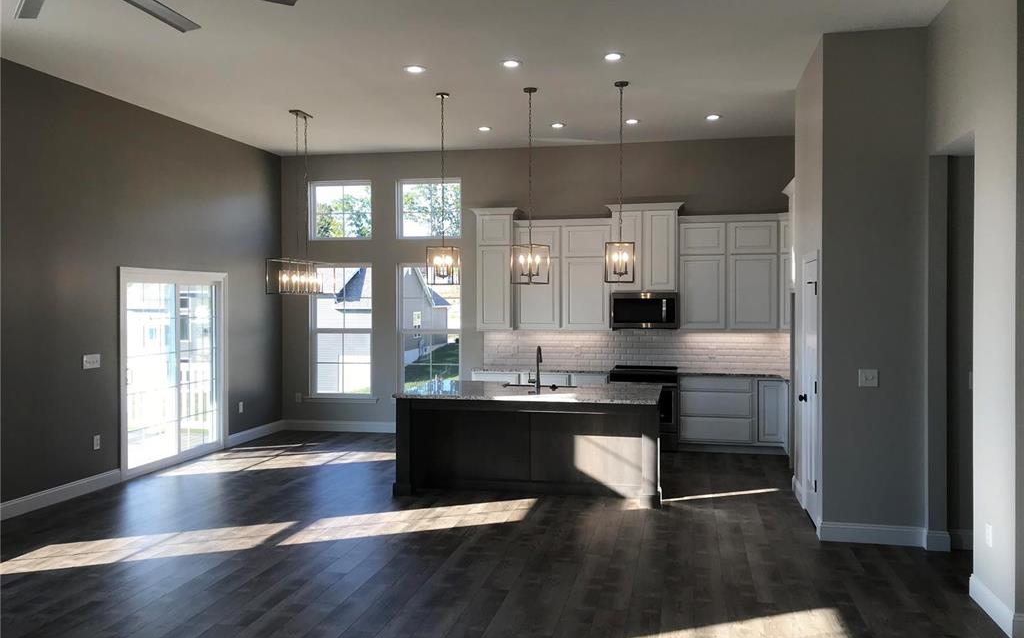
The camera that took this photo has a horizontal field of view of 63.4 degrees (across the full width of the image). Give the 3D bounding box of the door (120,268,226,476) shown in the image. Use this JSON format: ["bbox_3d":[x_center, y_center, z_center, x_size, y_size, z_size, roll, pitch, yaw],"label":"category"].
[{"bbox_3d":[-3.602,0.516,8.907,0.120,2.070,1.880,0,1,12],"label":"door"}]

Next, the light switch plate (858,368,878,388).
[{"bbox_3d":[2.527,0.420,5.871,0.122,0.119,0.010,0,1,12],"label":"light switch plate"}]

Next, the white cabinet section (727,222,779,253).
[{"bbox_3d":[2.832,-0.945,9.765,0.558,0.376,0.340,0,1,12],"label":"white cabinet section"}]

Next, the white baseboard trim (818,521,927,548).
[{"bbox_3d":[2.527,1.518,5.848,0.683,0.134,0.018,0,1,12],"label":"white baseboard trim"}]

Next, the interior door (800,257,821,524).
[{"bbox_3d":[2.353,0.548,6.448,0.045,2.027,0.653,0,1,12],"label":"interior door"}]

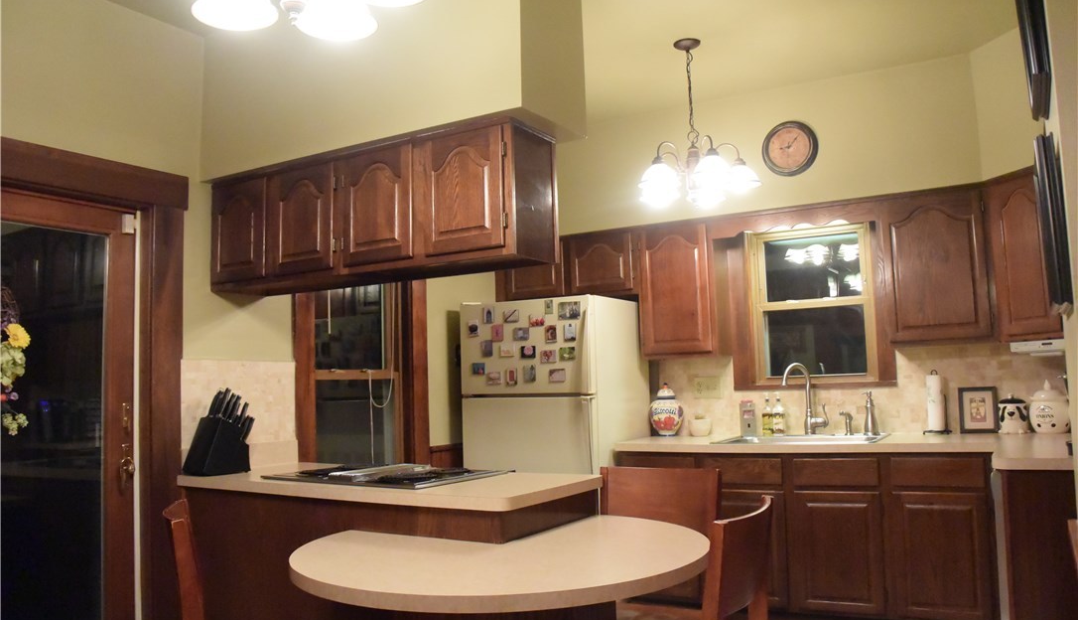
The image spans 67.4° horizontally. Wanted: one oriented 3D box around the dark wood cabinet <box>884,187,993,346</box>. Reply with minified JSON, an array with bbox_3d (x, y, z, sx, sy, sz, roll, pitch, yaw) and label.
[{"bbox_3d":[2.053,-0.205,4.200,0.510,0.800,0.330,-4,-6,29],"label":"dark wood cabinet"}]

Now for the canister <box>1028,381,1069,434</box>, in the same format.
[{"bbox_3d":[2.453,0.463,3.887,0.185,0.260,0.185,-7,-7,43],"label":"canister"}]

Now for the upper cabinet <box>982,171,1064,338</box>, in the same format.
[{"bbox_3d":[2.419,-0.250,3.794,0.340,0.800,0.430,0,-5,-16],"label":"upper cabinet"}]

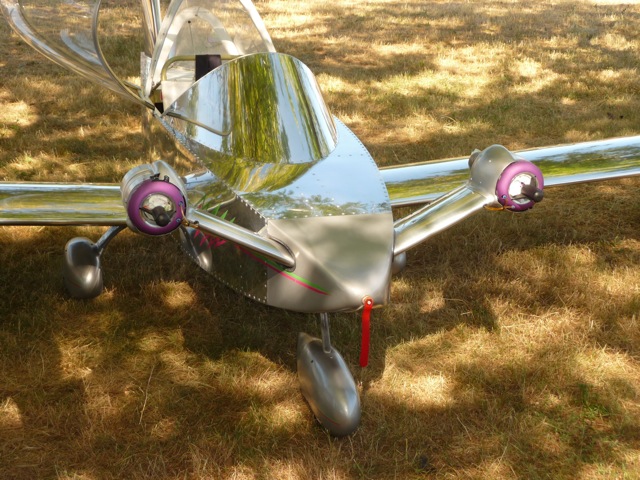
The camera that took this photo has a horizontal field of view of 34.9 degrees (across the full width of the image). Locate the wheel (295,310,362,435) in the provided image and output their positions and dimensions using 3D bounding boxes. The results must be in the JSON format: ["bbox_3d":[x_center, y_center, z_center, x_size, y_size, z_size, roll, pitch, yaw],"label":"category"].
[{"bbox_3d":[0.018,0.394,3.112,0.140,0.310,0.430,-3,21,-14],"label":"wheel"}]

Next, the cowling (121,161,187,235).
[{"bbox_3d":[-0.446,-0.121,2.711,0.160,0.165,0.270,-4,21,-16],"label":"cowling"}]

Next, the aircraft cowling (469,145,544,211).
[{"bbox_3d":[0.551,-0.191,2.993,0.160,0.165,0.280,-4,21,-16],"label":"aircraft cowling"}]

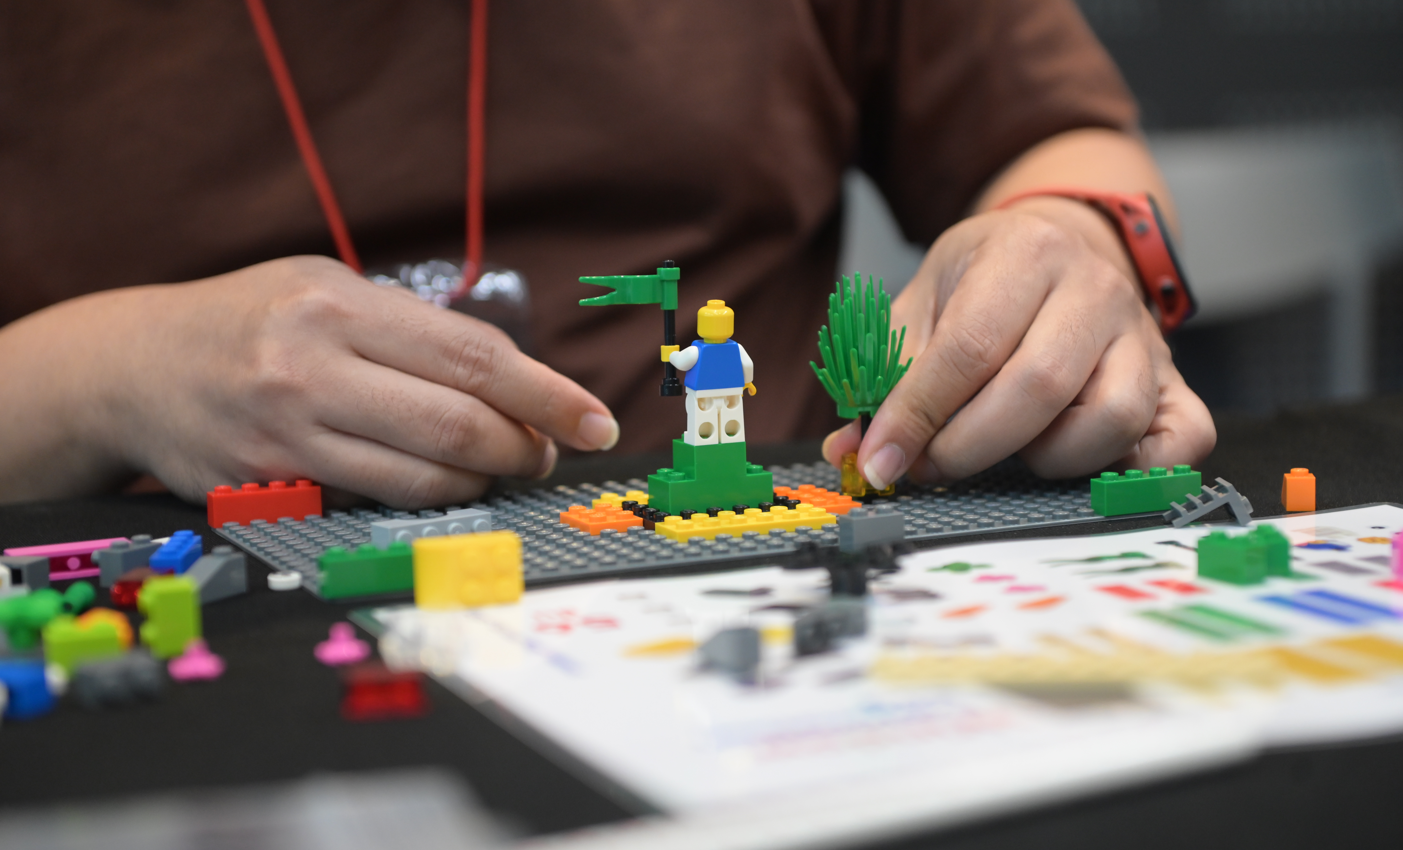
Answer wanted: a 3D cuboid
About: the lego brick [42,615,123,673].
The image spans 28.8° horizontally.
[{"bbox_3d":[-0.137,0.050,0.605,0.016,0.011,0.016,-3,8,-12],"label":"lego brick"}]

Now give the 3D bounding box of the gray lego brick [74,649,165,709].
[{"bbox_3d":[-0.123,0.054,0.575,0.016,0.008,0.011,-7,9,-35],"label":"gray lego brick"}]

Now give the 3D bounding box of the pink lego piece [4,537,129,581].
[{"bbox_3d":[-0.168,0.036,0.723,0.032,0.008,0.011,-5,8,-23],"label":"pink lego piece"}]

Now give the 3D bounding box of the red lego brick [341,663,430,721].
[{"bbox_3d":[-0.064,0.054,0.558,0.016,0.008,0.011,-1,7,1],"label":"red lego brick"}]

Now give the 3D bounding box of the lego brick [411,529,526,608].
[{"bbox_3d":[-0.058,0.036,0.669,0.025,0.016,0.011,-3,7,-10],"label":"lego brick"}]

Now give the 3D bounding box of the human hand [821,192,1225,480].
[{"bbox_3d":[0.101,-0.024,0.853,0.092,0.083,0.145,3,22,31],"label":"human hand"}]

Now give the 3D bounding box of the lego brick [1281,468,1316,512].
[{"bbox_3d":[0.172,0.018,0.783,0.008,0.011,0.016,-1,7,7],"label":"lego brick"}]

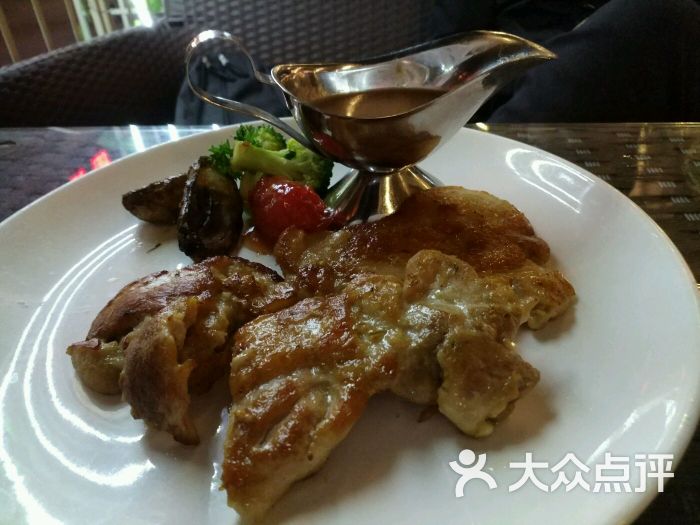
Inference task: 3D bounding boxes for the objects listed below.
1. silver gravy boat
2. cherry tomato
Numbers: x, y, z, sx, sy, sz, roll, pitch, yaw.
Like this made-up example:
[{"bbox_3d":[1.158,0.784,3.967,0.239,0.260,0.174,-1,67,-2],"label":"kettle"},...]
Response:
[{"bbox_3d":[0.012,-0.071,0.261,0.167,0.083,0.072,-4,36,-2],"label":"silver gravy boat"},{"bbox_3d":[-0.027,-0.024,0.244,0.035,0.029,0.032,-7,36,-6],"label":"cherry tomato"}]

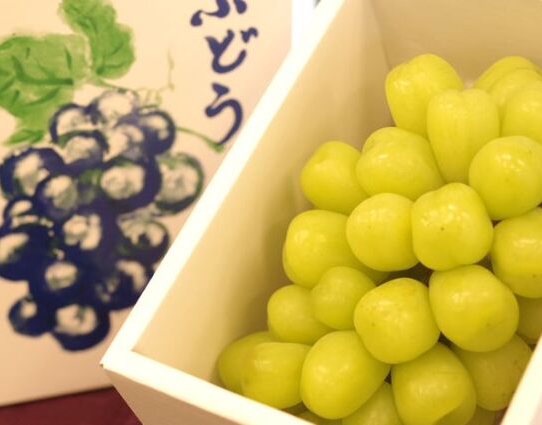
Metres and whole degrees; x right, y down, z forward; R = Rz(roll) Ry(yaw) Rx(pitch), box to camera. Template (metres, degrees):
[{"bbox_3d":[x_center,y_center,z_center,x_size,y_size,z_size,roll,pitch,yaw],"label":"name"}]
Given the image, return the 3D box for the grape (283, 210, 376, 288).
[{"bbox_3d":[0.020,0.013,0.470,0.030,0.028,0.028,0,32,0],"label":"grape"}]

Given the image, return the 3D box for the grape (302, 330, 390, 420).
[{"bbox_3d":[0.026,0.055,0.452,0.029,0.029,0.029,0,32,0],"label":"grape"}]

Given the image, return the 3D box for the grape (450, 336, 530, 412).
[{"bbox_3d":[0.077,0.056,0.472,0.029,0.029,0.029,-2,25,0],"label":"grape"}]

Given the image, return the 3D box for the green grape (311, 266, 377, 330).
[{"bbox_3d":[0.027,0.031,0.488,0.025,0.026,0.026,-2,25,0],"label":"green grape"}]

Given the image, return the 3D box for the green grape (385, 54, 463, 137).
[{"bbox_3d":[0.058,-0.044,0.502,0.029,0.031,0.029,-2,25,0],"label":"green grape"}]

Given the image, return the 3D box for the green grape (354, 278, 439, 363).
[{"bbox_3d":[0.042,0.036,0.440,0.029,0.029,0.029,0,32,0],"label":"green grape"}]

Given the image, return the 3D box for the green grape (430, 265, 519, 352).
[{"bbox_3d":[0.069,0.032,0.450,0.030,0.029,0.030,-2,25,0],"label":"green grape"}]

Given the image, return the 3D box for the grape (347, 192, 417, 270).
[{"bbox_3d":[0.040,0.007,0.473,0.028,0.029,0.029,-2,25,0],"label":"grape"}]

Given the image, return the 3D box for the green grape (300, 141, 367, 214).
[{"bbox_3d":[0.025,-0.013,0.503,0.028,0.029,0.028,-2,25,0],"label":"green grape"}]

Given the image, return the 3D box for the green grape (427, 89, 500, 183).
[{"bbox_3d":[0.070,-0.027,0.481,0.027,0.034,0.029,-2,25,0],"label":"green grape"}]

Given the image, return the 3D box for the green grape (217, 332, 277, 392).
[{"bbox_3d":[-0.006,0.055,0.487,0.027,0.024,0.025,-1,27,0],"label":"green grape"}]

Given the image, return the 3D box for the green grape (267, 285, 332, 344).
[{"bbox_3d":[0.011,0.038,0.503,0.026,0.025,0.026,-2,25,0],"label":"green grape"}]

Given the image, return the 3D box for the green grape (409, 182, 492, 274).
[{"bbox_3d":[0.062,0.005,0.450,0.028,0.029,0.029,0,32,0],"label":"green grape"}]

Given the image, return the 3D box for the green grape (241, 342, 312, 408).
[{"bbox_3d":[0.003,0.058,0.476,0.028,0.025,0.026,0,32,0],"label":"green grape"}]

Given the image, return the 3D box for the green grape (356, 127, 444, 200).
[{"bbox_3d":[0.048,-0.017,0.490,0.031,0.029,0.029,-2,25,0],"label":"green grape"}]

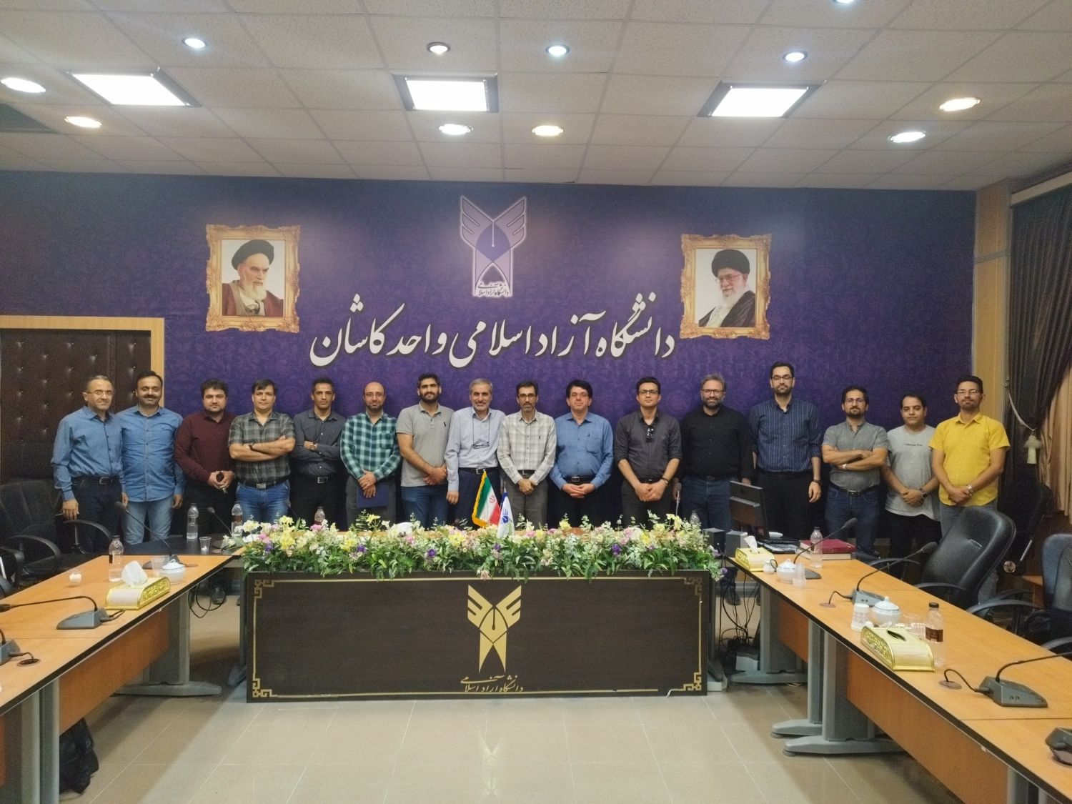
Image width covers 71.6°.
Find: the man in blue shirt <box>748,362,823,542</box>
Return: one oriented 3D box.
[{"bbox_3d":[1.985,0.645,5.933,0.540,1.923,0.320,1,1,10],"label":"man in blue shirt"}]

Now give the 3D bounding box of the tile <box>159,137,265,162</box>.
[{"bbox_3d":[-2.362,-1.848,5.448,0.600,0.020,0.600,0,1,-2],"label":"tile"}]

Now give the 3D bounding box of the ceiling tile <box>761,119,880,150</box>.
[{"bbox_3d":[1.878,-1.782,4.933,0.600,0.020,0.600,1,1,-2],"label":"ceiling tile"}]

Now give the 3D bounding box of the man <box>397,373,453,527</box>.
[{"bbox_3d":[-0.841,0.686,5.675,0.500,1.815,0.320,0,1,-5],"label":"man"}]

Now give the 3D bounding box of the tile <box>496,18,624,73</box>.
[{"bbox_3d":[0.115,-1.775,3.714,0.600,0.020,0.600,1,2,-2],"label":"tile"}]

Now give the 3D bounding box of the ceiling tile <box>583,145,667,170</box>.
[{"bbox_3d":[0.665,-1.825,5.537,0.600,0.020,0.600,1,2,-2],"label":"ceiling tile"}]

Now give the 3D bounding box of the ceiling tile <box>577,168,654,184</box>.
[{"bbox_3d":[0.650,-1.841,6.058,0.600,0.020,0.440,1,2,-2],"label":"ceiling tile"}]

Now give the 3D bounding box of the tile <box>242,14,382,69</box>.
[{"bbox_3d":[-1.086,-1.786,3.687,0.600,0.020,0.600,1,1,-2],"label":"tile"}]

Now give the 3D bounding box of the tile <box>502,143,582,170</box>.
[{"bbox_3d":[0.063,-1.811,5.472,0.600,0.020,0.600,1,1,-2],"label":"tile"}]

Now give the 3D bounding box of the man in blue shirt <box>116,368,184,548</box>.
[{"bbox_3d":[-2.970,0.651,5.727,0.510,1.778,0.300,0,2,-19],"label":"man in blue shirt"}]

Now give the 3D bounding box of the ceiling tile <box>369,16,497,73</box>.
[{"bbox_3d":[-0.482,-1.760,3.653,0.595,0.020,0.590,1,1,-2],"label":"ceiling tile"}]

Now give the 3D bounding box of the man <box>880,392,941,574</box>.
[{"bbox_3d":[2.969,0.789,5.897,0.510,1.717,0.310,1,1,17],"label":"man"}]

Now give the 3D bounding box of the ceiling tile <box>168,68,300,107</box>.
[{"bbox_3d":[-1.684,-1.784,4.197,0.595,0.020,0.590,1,1,-2],"label":"ceiling tile"}]

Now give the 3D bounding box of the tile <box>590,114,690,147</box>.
[{"bbox_3d":[0.669,-1.775,4.847,0.595,0.020,0.590,1,1,-2],"label":"tile"}]

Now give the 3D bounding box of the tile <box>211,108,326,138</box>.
[{"bbox_3d":[-1.726,-1.829,4.865,0.600,0.020,0.600,1,2,-2],"label":"tile"}]

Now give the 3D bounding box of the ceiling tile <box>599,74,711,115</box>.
[{"bbox_3d":[0.694,-1.781,4.316,0.600,0.020,0.600,1,1,-2],"label":"ceiling tile"}]

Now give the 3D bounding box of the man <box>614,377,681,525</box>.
[{"bbox_3d":[0.894,0.696,6.010,0.540,1.804,0.340,1,1,2],"label":"man"}]

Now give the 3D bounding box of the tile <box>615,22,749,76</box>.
[{"bbox_3d":[0.722,-1.794,3.786,0.600,0.020,0.600,0,1,-2],"label":"tile"}]

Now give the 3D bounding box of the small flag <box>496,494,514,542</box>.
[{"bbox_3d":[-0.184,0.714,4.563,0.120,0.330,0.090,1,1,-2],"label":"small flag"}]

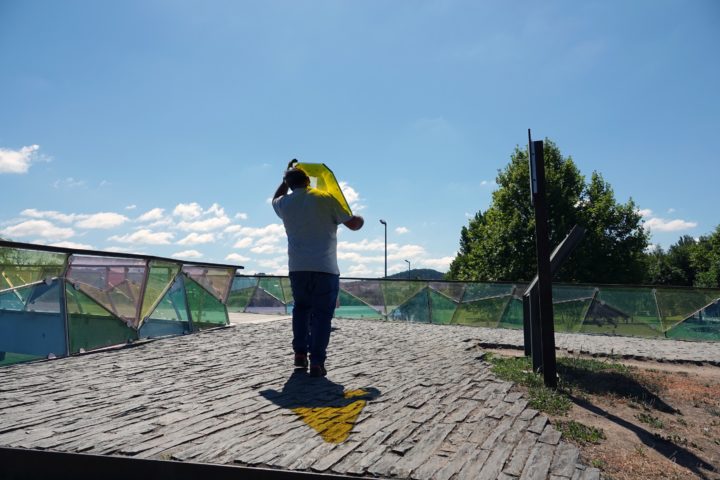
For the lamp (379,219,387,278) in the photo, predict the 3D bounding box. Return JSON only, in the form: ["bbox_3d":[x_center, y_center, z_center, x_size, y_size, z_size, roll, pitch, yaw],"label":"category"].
[{"bbox_3d":[1.463,1.706,29.876,0.450,5.917,0.160,0,-7,0],"label":"lamp"}]

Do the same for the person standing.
[{"bbox_3d":[-0.353,0.208,4.115,0.760,1.815,0.620,0,-7,2],"label":"person standing"}]

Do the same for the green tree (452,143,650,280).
[{"bbox_3d":[12.866,-0.787,32.762,12.500,12.004,10.500,-3,-8,22],"label":"green tree"}]

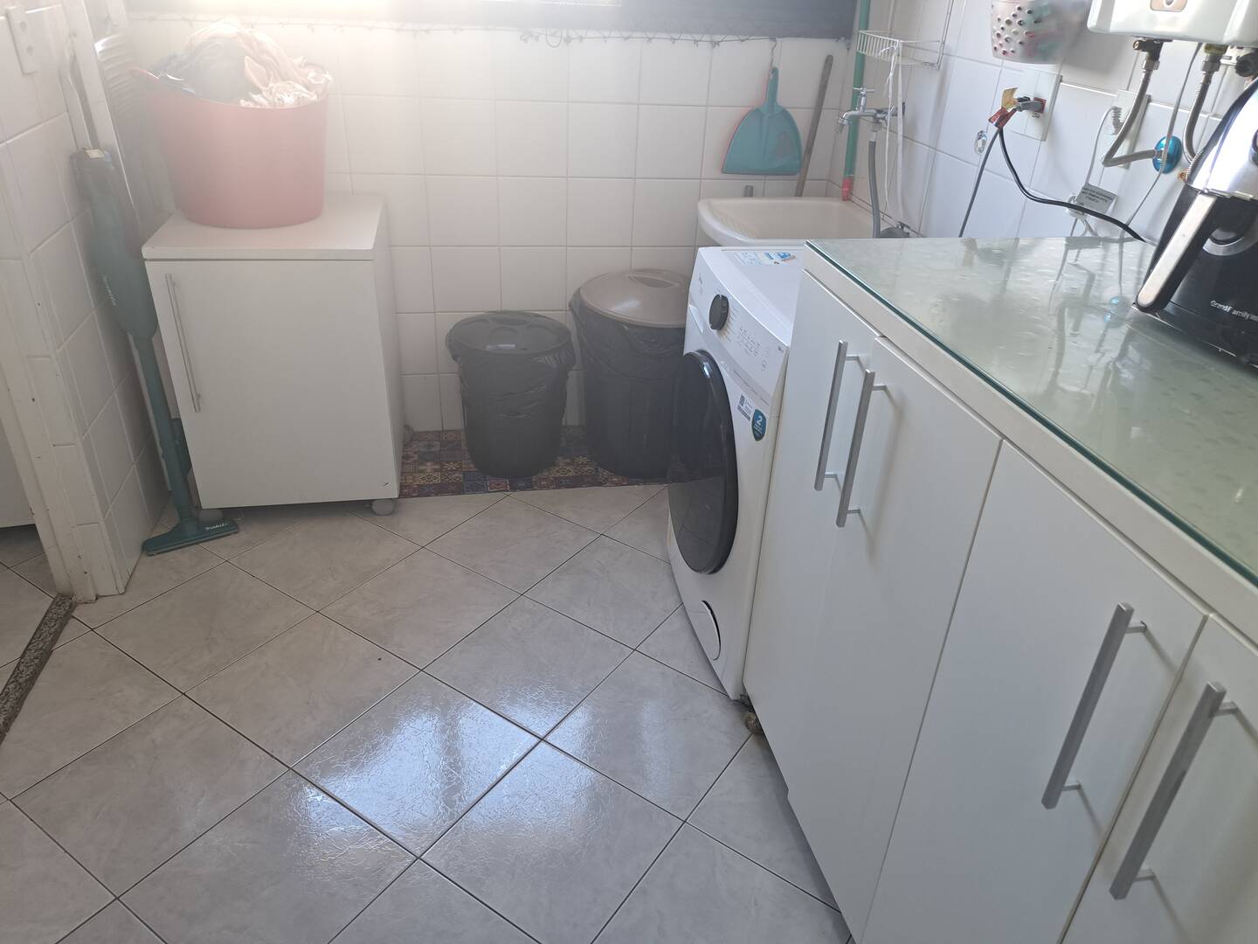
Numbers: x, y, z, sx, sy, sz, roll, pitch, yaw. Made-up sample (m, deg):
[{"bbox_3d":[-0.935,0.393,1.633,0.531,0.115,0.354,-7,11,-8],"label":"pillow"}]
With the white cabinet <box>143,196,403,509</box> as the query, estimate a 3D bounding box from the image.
[{"bbox_3d":[-0.895,-0.332,2.356,0.490,0.690,0.515,-3,30,-11],"label":"white cabinet"}]

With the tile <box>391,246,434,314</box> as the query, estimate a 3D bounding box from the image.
[{"bbox_3d":[-0.693,-0.574,2.616,0.200,0.200,0.010,-3,30,-11],"label":"tile"}]

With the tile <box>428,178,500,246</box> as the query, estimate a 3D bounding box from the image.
[{"bbox_3d":[-0.481,-0.756,2.535,0.200,0.200,0.010,-3,30,-11],"label":"tile"}]

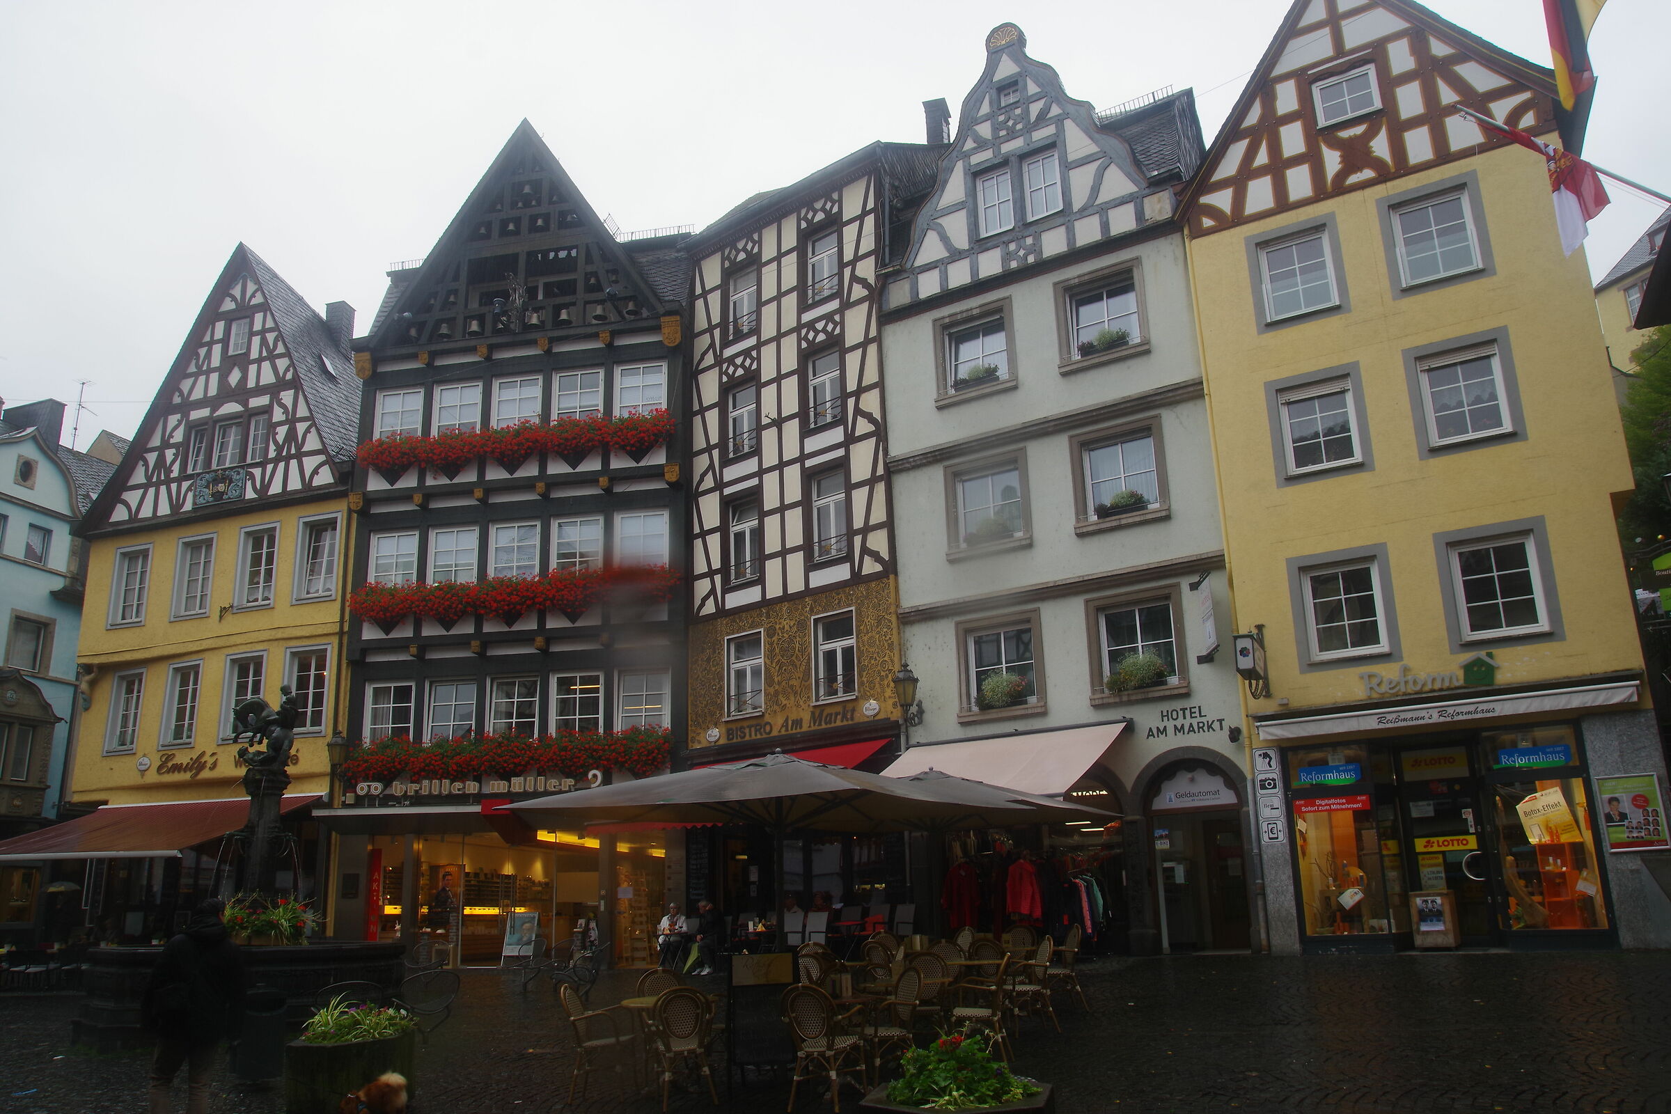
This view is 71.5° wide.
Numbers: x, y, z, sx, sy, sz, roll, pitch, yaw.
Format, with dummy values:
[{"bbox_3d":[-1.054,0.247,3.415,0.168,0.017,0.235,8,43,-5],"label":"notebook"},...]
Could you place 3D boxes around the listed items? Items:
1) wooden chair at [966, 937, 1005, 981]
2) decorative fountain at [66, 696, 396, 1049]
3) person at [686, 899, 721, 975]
[{"bbox_3d":[1.749,4.496,12.301,0.550,0.895,0.570,-16,-19,37],"label":"wooden chair"},{"bbox_3d":[-8.058,4.133,16.307,3.940,4.630,3.940,5,-16,-25],"label":"decorative fountain"},{"bbox_3d":[-2.333,6.721,20.591,0.540,1.270,0.800,-15,-19,41],"label":"person"}]

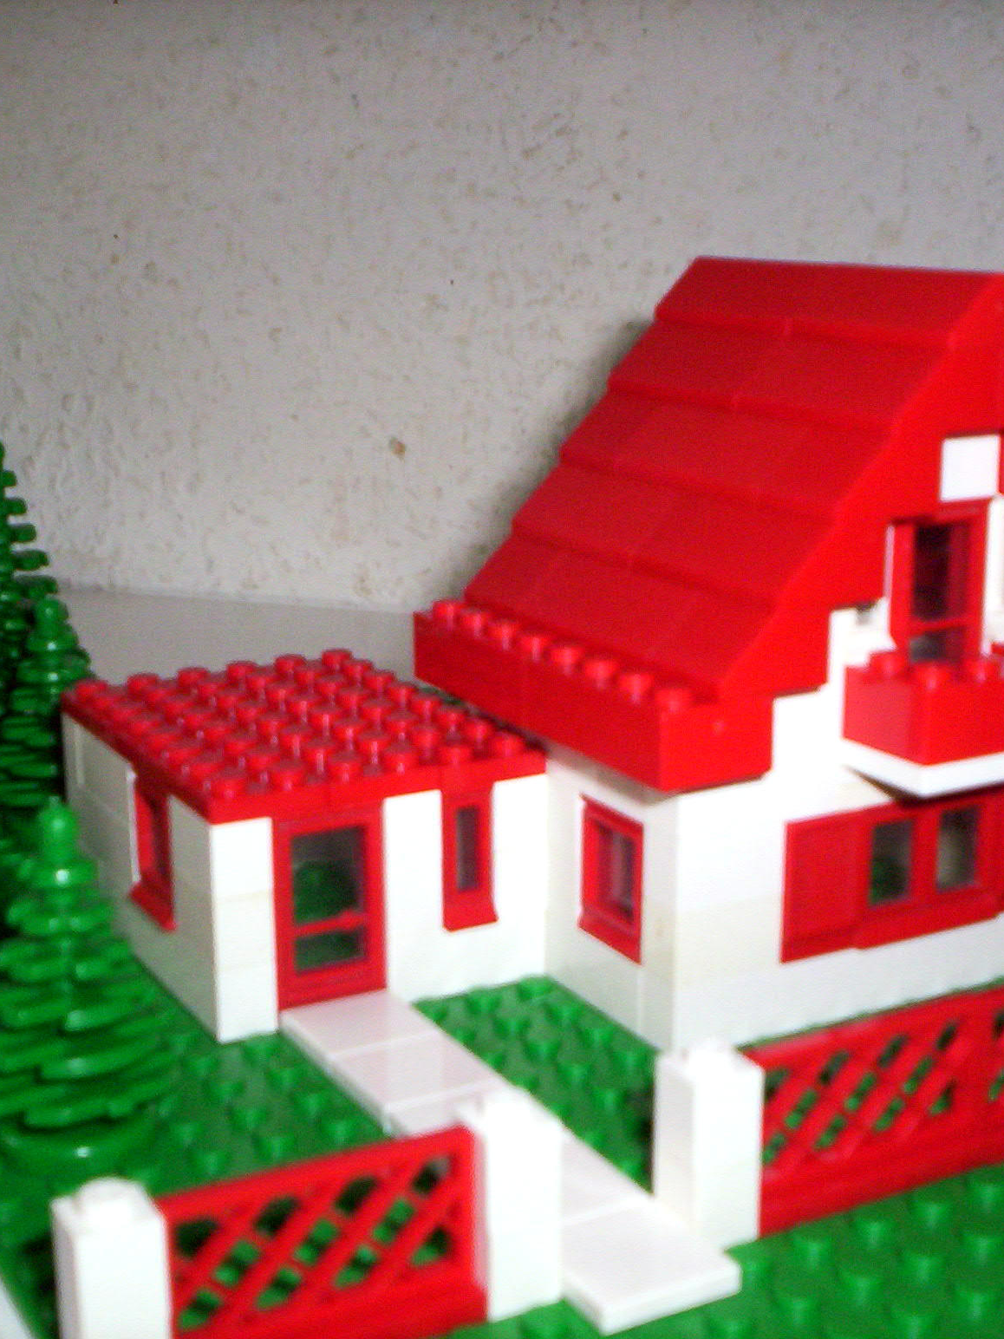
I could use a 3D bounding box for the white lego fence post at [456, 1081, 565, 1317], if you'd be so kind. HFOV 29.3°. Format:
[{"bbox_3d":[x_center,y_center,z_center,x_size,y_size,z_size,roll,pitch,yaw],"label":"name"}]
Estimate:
[{"bbox_3d":[0.000,0.051,0.186,0.008,0.021,0.008,-8,15,-28],"label":"white lego fence post"}]

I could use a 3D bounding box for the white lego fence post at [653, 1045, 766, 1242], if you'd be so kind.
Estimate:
[{"bbox_3d":[0.021,0.048,0.197,0.008,0.021,0.008,-8,15,-28],"label":"white lego fence post"}]

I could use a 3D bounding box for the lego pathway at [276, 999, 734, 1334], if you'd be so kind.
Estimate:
[{"bbox_3d":[-0.003,0.053,0.218,0.016,0.003,0.080,-8,15,-28],"label":"lego pathway"}]

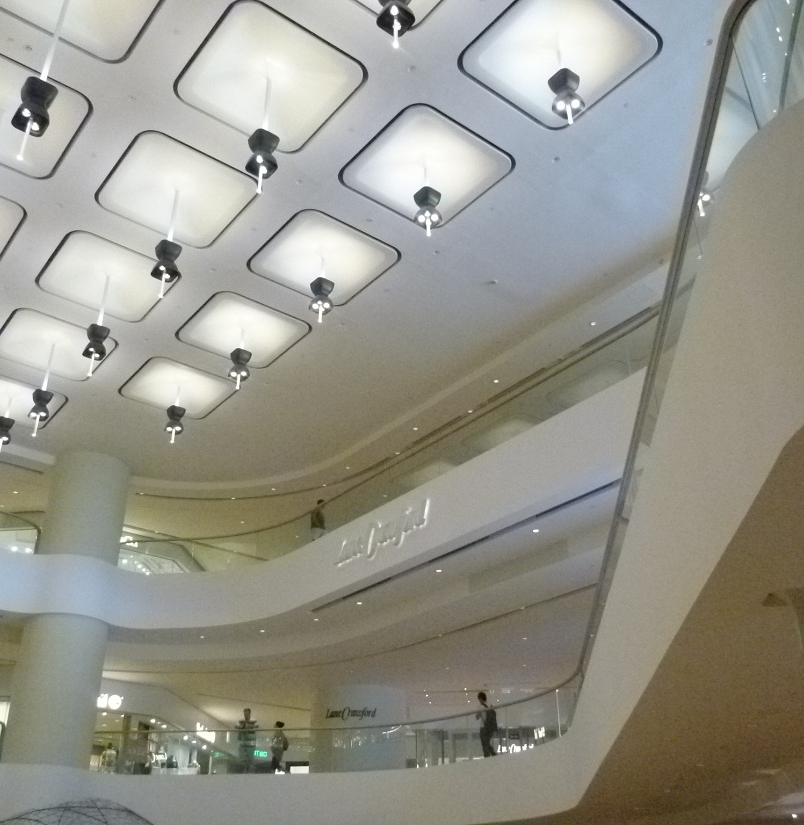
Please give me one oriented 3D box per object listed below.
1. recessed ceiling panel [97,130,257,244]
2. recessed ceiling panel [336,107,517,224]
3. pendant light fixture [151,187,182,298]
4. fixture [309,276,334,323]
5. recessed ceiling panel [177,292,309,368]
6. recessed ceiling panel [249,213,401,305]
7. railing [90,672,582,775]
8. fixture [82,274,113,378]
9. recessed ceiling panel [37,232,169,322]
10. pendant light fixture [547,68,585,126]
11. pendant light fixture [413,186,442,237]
[{"bbox_3d":[-3.918,-3.855,15.557,2.290,0.161,2.290,20,-35,-34],"label":"recessed ceiling panel"},{"bbox_3d":[0.424,-4.636,16.841,2.530,0.200,2.620,21,-35,-33],"label":"recessed ceiling panel"},{"bbox_3d":[-3.930,-2.878,15.021,0.387,2.284,0.387,20,-35,-34],"label":"pendant light fixture"},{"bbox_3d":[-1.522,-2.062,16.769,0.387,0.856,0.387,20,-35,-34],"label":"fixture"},{"bbox_3d":[-3.873,-2.036,21.647,2.530,0.200,2.620,21,-35,-33],"label":"recessed ceiling panel"},{"bbox_3d":[-1.724,-3.336,19.244,2.530,0.200,2.620,21,-35,-33],"label":"recessed ceiling panel"},{"bbox_3d":[-1.459,8.023,21.713,13.674,1.118,3.547,-16,-32,26],"label":"railing"},{"bbox_3d":[-6.511,-1.891,19.190,0.420,2.550,0.420,21,-35,-33],"label":"fixture"},{"bbox_3d":[-5.833,-2.686,17.691,2.290,0.161,2.290,20,-35,-34],"label":"recessed ceiling panel"},{"bbox_3d":[2.580,-4.868,13.848,0.420,1.020,0.420,21,-35,-33],"label":"pendant light fixture"},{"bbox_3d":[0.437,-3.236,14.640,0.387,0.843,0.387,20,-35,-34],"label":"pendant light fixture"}]

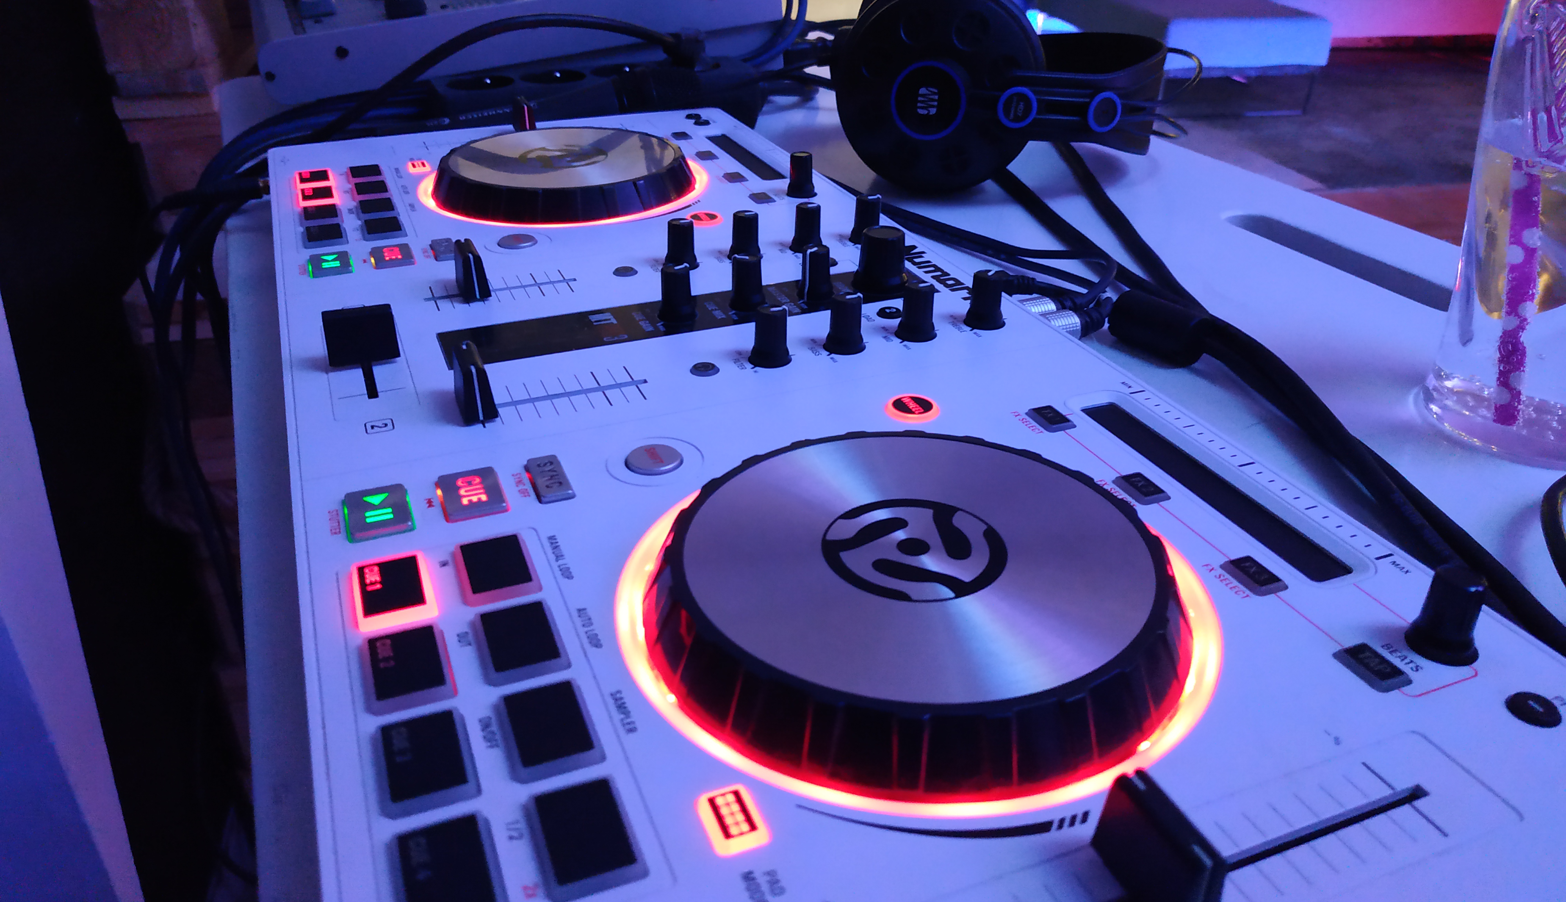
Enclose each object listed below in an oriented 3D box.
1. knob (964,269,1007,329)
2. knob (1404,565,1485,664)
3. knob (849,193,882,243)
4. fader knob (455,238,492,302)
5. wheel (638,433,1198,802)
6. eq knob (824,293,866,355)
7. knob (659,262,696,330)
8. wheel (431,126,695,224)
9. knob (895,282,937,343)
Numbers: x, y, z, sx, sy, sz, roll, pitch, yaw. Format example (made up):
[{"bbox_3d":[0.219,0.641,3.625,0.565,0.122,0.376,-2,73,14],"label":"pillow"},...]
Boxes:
[{"bbox_3d":[0.066,-0.049,0.351,0.013,0.016,0.013,12,32,18],"label":"knob"},{"bbox_3d":[0.132,0.032,0.214,0.013,0.016,0.013,-12,33,-20],"label":"knob"},{"bbox_3d":[0.033,-0.090,0.420,0.013,0.016,0.013,1,30,0],"label":"knob"},{"bbox_3d":[-0.105,-0.061,0.367,0.009,0.016,0.019,-12,33,-20],"label":"fader knob"},{"bbox_3d":[0.027,0.024,0.229,0.115,0.013,0.115,1,30,0],"label":"wheel"},{"bbox_3d":[0.019,-0.040,0.334,0.013,0.016,0.013,1,30,0],"label":"eq knob"},{"bbox_3d":[-0.035,-0.052,0.354,0.013,0.016,0.013,-12,33,-20],"label":"knob"},{"bbox_3d":[-0.097,-0.125,0.480,0.115,0.013,0.115,1,30,0],"label":"wheel"},{"bbox_3d":[0.043,-0.044,0.342,0.013,0.016,0.013,1,30,0],"label":"knob"}]

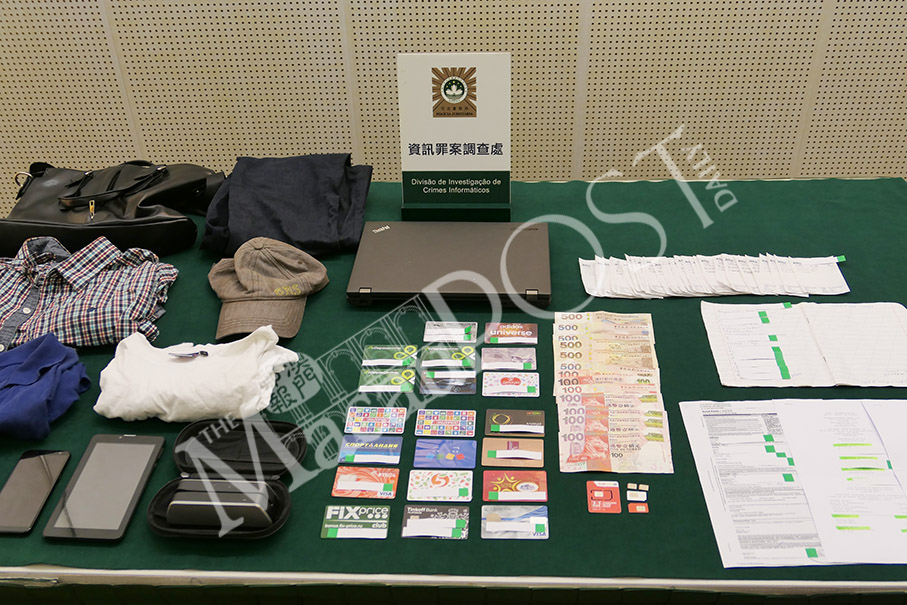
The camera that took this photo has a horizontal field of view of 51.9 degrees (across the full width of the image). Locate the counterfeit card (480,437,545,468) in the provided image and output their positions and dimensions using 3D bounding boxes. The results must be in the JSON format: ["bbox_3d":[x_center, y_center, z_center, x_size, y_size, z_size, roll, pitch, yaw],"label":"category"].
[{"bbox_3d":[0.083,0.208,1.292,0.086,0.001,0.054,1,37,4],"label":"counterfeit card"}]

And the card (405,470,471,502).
[{"bbox_3d":[-0.017,0.245,1.247,0.086,0.001,0.054,0,37,3],"label":"card"}]

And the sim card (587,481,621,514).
[{"bbox_3d":[0.197,0.254,1.220,0.043,0.001,0.054,1,37,3],"label":"sim card"}]

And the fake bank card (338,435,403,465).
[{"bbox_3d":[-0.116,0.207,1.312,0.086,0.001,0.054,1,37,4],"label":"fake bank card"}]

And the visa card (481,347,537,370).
[{"bbox_3d":[0.088,0.089,1.462,0.086,0.001,0.054,0,37,3],"label":"visa card"}]

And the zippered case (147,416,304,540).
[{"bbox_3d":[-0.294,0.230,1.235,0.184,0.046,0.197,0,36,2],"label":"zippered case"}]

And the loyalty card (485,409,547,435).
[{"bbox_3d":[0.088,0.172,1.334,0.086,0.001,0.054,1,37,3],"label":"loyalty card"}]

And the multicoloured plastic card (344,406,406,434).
[{"bbox_3d":[-0.112,0.171,1.350,0.086,0.001,0.054,0,36,3],"label":"multicoloured plastic card"}]

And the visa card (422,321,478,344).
[{"bbox_3d":[-0.004,0.048,1.516,0.086,0.001,0.054,1,36,3],"label":"visa card"}]

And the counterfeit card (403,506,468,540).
[{"bbox_3d":[-0.022,0.280,1.193,0.086,0.001,0.054,0,37,2],"label":"counterfeit card"}]

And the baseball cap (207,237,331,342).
[{"bbox_3d":[-0.315,-0.042,1.567,0.203,0.095,0.212,0,37,2],"label":"baseball cap"}]

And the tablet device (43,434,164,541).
[{"bbox_3d":[-0.466,0.249,1.257,0.106,0.009,0.184,0,37,3],"label":"tablet device"}]

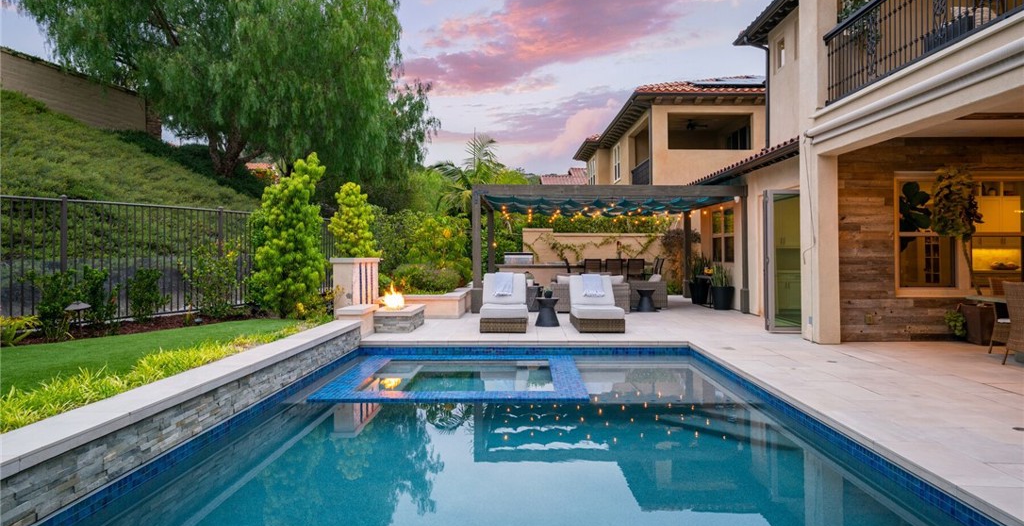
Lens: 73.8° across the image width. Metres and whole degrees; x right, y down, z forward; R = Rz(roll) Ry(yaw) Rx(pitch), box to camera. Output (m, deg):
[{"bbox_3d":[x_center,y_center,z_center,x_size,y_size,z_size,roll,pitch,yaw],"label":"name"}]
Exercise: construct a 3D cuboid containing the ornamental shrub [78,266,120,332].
[{"bbox_3d":[-4.860,0.430,8.030,0.450,0.780,0.480,0,1,22],"label":"ornamental shrub"}]

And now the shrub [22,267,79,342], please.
[{"bbox_3d":[-5.050,0.455,7.480,0.520,0.800,0.580,0,1,22],"label":"shrub"}]

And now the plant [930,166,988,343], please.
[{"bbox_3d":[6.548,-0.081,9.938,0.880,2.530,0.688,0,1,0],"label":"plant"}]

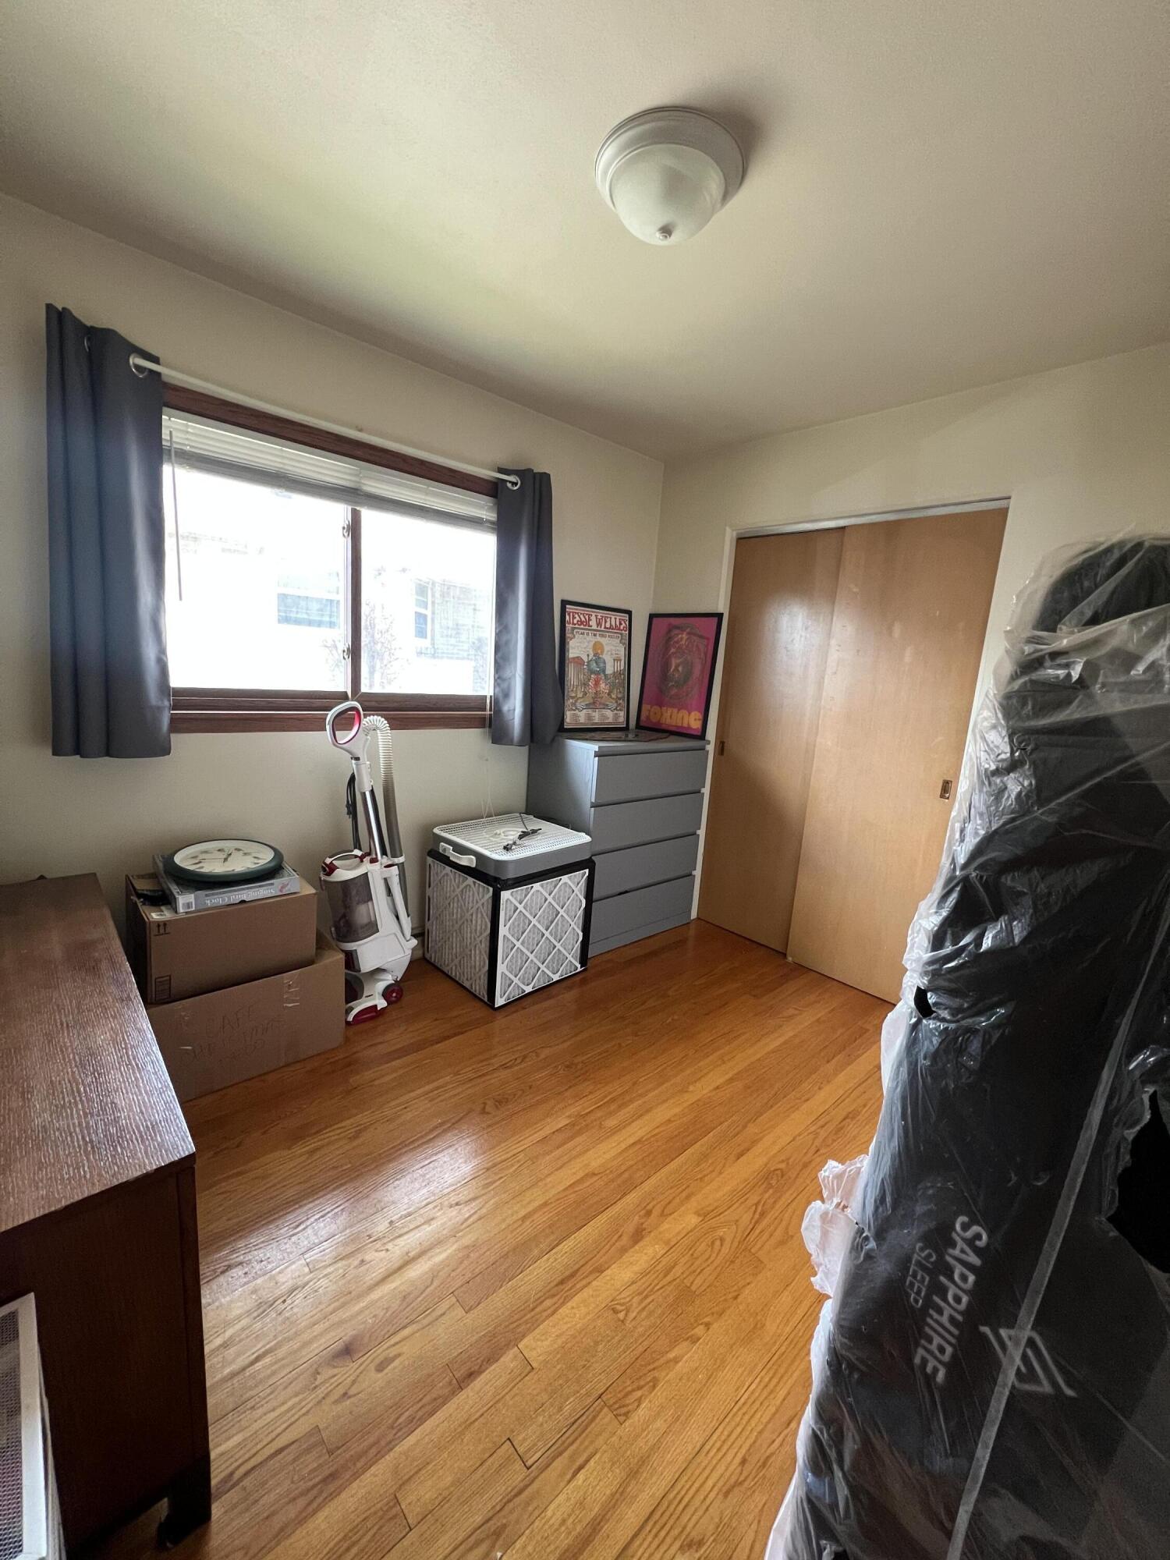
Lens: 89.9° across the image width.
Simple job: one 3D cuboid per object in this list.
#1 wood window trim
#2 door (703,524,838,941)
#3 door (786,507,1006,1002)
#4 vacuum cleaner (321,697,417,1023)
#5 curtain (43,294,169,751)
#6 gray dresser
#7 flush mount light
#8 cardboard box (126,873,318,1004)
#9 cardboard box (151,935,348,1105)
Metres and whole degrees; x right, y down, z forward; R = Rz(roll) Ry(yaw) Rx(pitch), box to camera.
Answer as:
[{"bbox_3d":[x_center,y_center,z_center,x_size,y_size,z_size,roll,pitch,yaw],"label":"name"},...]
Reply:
[{"bbox_3d":[-0.865,-0.707,2.200,1.350,1.050,0.060,-6,15,-41],"label":"wood window trim"},{"bbox_3d":[0.924,-0.165,2.918,0.035,2.010,0.595,-6,15,-41],"label":"door"},{"bbox_3d":[1.252,-0.059,2.492,0.035,2.010,0.603,-6,15,-41],"label":"door"},{"bbox_3d":[-0.825,0.296,2.268,0.280,1.170,0.370,13,15,39],"label":"vacuum cleaner"},{"bbox_3d":[-1.332,-0.631,1.639,0.306,1.140,0.120,-6,15,-41],"label":"curtain"},{"bbox_3d":[0.153,0.286,3.040,0.802,1.005,0.480,-6,15,-41],"label":"gray dresser"},{"bbox_3d":[0.180,-1.264,1.288,0.322,0.130,0.322,3,11,-1],"label":"flush mount light"},{"bbox_3d":[-1.174,0.467,1.920,0.440,0.250,0.390,-6,15,-41],"label":"cardboard box"},{"bbox_3d":[-1.200,0.755,1.977,0.628,0.340,0.390,-6,15,-41],"label":"cardboard box"}]

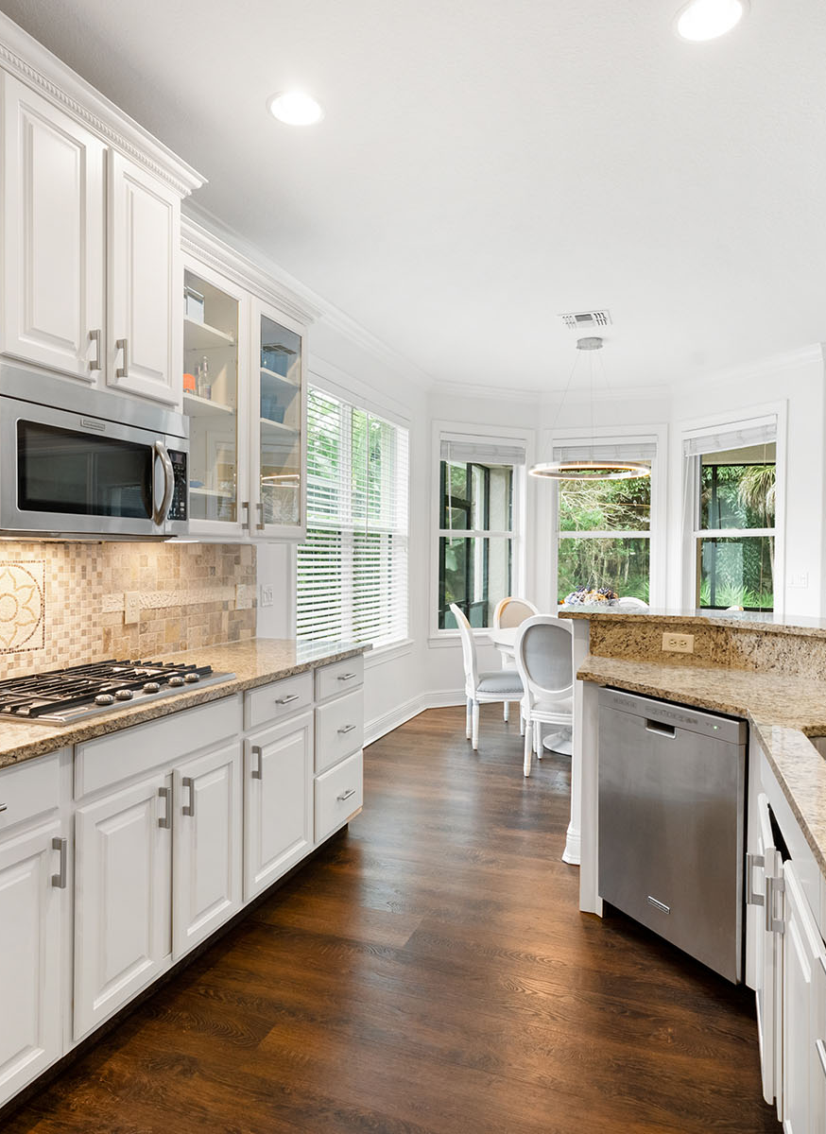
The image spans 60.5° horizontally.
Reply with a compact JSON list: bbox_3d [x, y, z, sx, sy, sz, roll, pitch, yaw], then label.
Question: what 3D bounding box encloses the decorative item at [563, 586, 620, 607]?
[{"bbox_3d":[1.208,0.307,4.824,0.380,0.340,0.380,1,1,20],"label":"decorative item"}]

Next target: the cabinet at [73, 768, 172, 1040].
[{"bbox_3d":[-1.044,0.894,2.021,0.580,0.585,0.380,0,1,19],"label":"cabinet"}]

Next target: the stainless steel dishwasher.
[{"bbox_3d":[1.084,0.854,2.435,0.600,0.830,0.600,0,1,-27],"label":"stainless steel dishwasher"}]

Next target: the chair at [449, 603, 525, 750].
[{"bbox_3d":[0.565,0.777,5.097,0.600,1.000,0.500,0,1,-5],"label":"chair"}]

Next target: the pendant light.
[{"bbox_3d":[1.265,-1.158,5.069,0.870,0.990,0.870,0,1,0],"label":"pendant light"}]

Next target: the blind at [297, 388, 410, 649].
[{"bbox_3d":[-0.344,-0.257,5.036,0.100,1.760,2.030,0,1,19],"label":"blind"}]

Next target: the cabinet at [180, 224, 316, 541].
[{"bbox_3d":[-0.859,-0.690,3.158,0.380,1.140,1.120,0,1,19],"label":"cabinet"}]

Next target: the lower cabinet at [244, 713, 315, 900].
[{"bbox_3d":[-0.769,0.888,2.830,0.580,0.580,0.550,0,1,19],"label":"lower cabinet"}]

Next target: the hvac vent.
[{"bbox_3d":[1.098,-1.537,4.445,0.300,0.030,0.270,1,1,20],"label":"hvac vent"}]

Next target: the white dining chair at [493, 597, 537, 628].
[{"bbox_3d":[0.942,0.755,5.966,0.500,0.980,0.600,0,1,-7],"label":"white dining chair"}]

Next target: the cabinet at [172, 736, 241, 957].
[{"bbox_3d":[-0.921,0.890,2.381,0.580,0.585,0.382,0,1,19],"label":"cabinet"}]

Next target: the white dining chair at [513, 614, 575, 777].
[{"bbox_3d":[0.908,0.784,4.321,0.500,0.980,0.600,1,1,29],"label":"white dining chair"}]

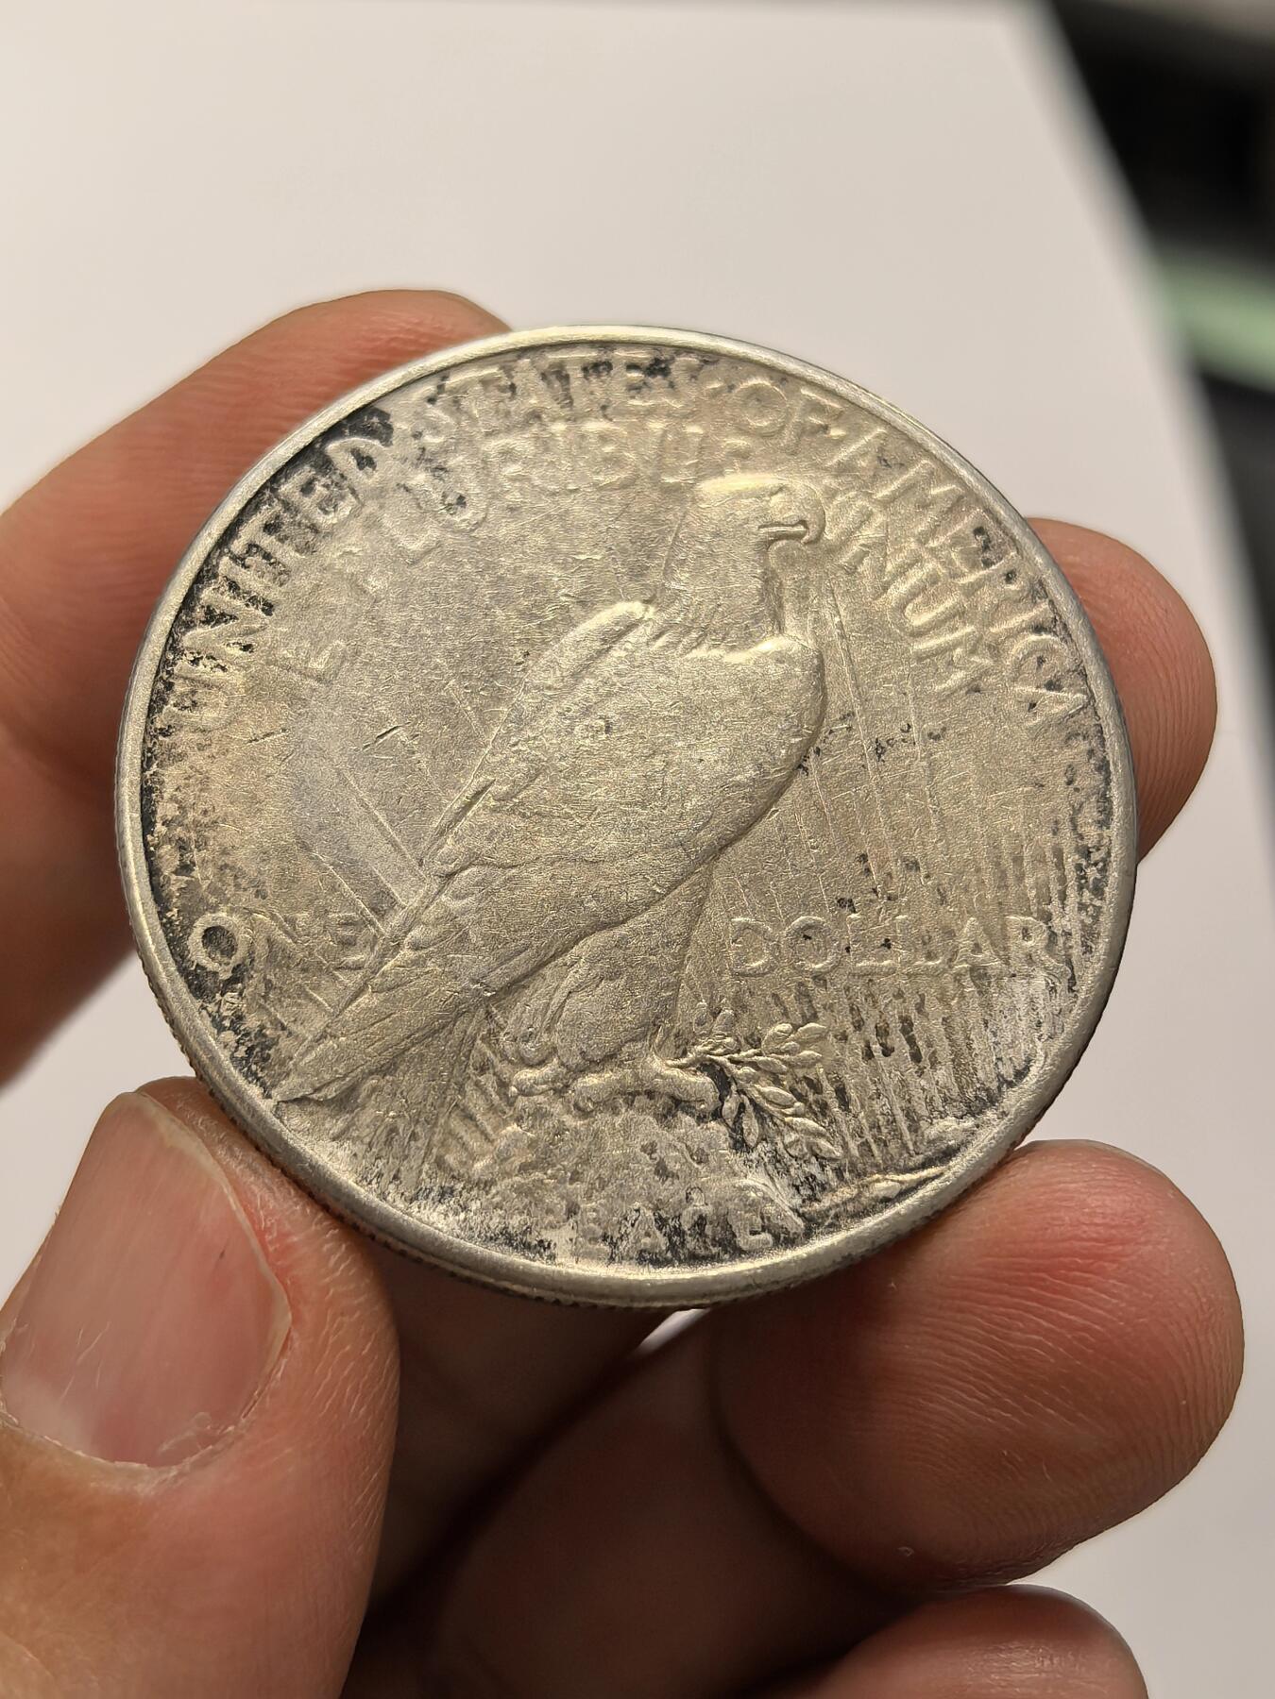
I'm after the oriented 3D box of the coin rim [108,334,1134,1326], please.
[{"bbox_3d":[0.000,-0.002,0.099,0.038,0.002,0.038,0,73,-7],"label":"coin rim"}]

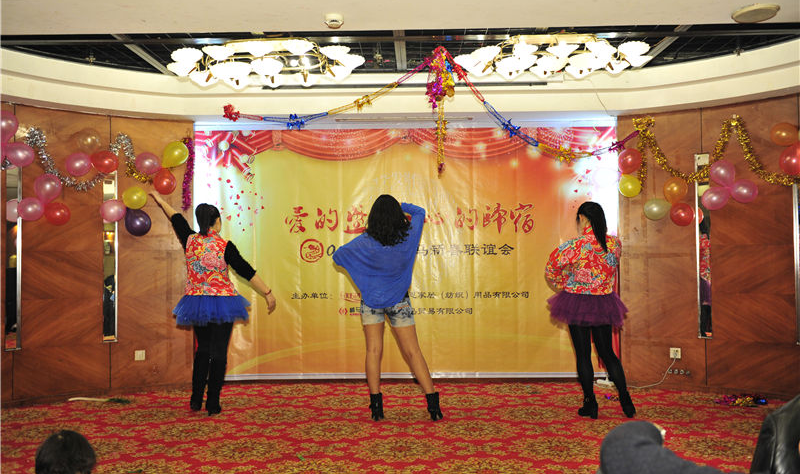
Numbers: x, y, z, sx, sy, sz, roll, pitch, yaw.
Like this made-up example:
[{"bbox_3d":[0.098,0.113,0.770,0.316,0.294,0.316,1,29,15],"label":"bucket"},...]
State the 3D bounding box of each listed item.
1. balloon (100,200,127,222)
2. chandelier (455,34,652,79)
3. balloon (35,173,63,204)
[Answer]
[{"bbox_3d":[-2.495,-0.228,6.192,0.218,0.194,0.204,-1,-2,0],"label":"balloon"},{"bbox_3d":[1.139,-1.353,5.290,1.450,0.250,0.850,-1,-2,0],"label":"chandelier"},{"bbox_3d":[-2.859,-0.392,5.782,0.222,0.233,0.227,-1,-2,0],"label":"balloon"}]

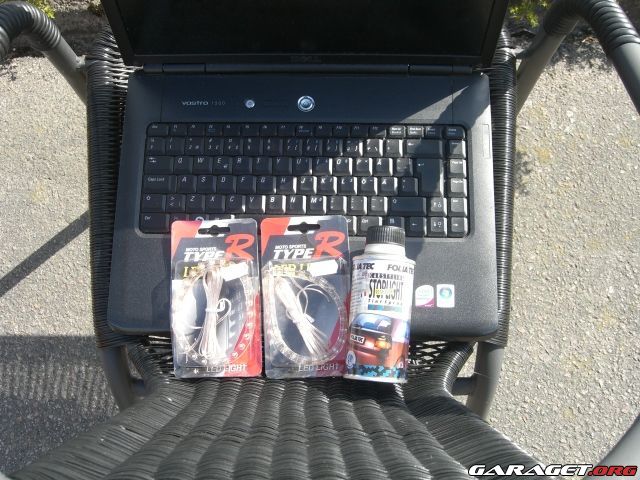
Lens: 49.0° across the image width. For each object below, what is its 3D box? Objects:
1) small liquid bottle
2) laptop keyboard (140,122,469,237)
[{"bbox_3d":[0.053,0.055,0.609,0.056,0.056,0.130,5,82,1],"label":"small liquid bottle"},{"bbox_3d":[-0.015,-0.058,0.667,0.307,0.012,0.110,1,77,2],"label":"laptop keyboard"}]

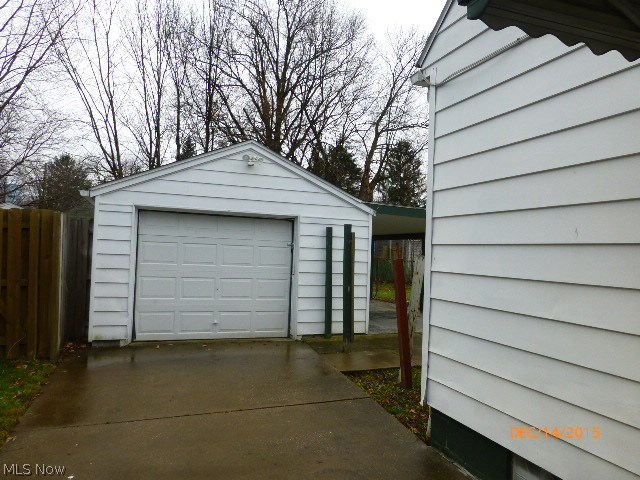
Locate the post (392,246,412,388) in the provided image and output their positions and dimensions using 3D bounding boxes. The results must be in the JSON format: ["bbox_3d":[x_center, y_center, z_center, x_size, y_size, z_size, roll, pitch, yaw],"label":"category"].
[{"bbox_3d":[0.881,0.866,4.829,0.100,1.392,0.100,-2,-3,-13],"label":"post"}]

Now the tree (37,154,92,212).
[{"bbox_3d":[-13.809,-1.261,23.833,3.700,6.631,3.700,2,-3,0],"label":"tree"}]

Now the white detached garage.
[{"bbox_3d":[-2.148,0.109,9.990,4.650,3.248,6.100,3,-3,-18],"label":"white detached garage"}]

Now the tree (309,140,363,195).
[{"bbox_3d":[1.019,-1.625,25.788,4.300,8.425,4.300,2,-3,0],"label":"tree"}]

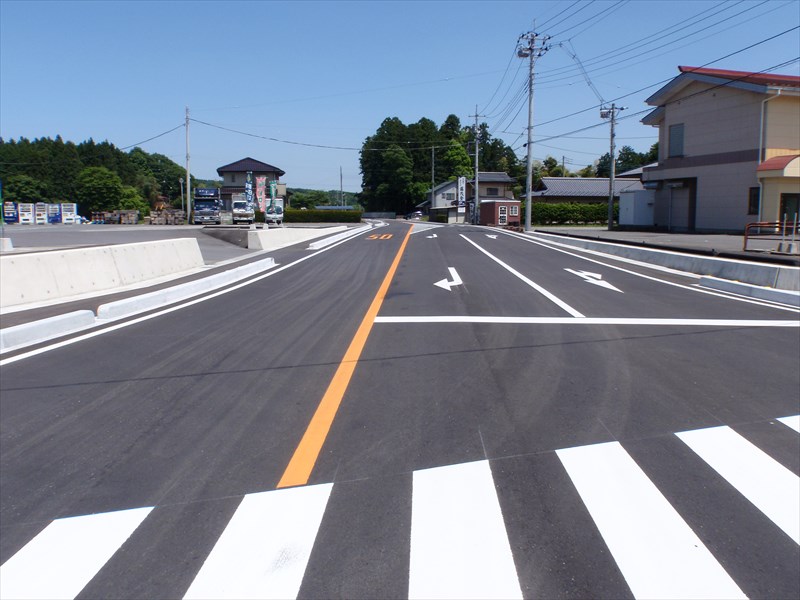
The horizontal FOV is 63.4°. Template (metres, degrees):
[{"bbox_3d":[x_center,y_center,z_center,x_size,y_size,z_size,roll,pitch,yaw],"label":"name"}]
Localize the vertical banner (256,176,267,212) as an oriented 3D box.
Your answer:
[{"bbox_3d":[-7.015,-5.328,32.776,0.550,1.775,0.120,-2,8,-12],"label":"vertical banner"}]

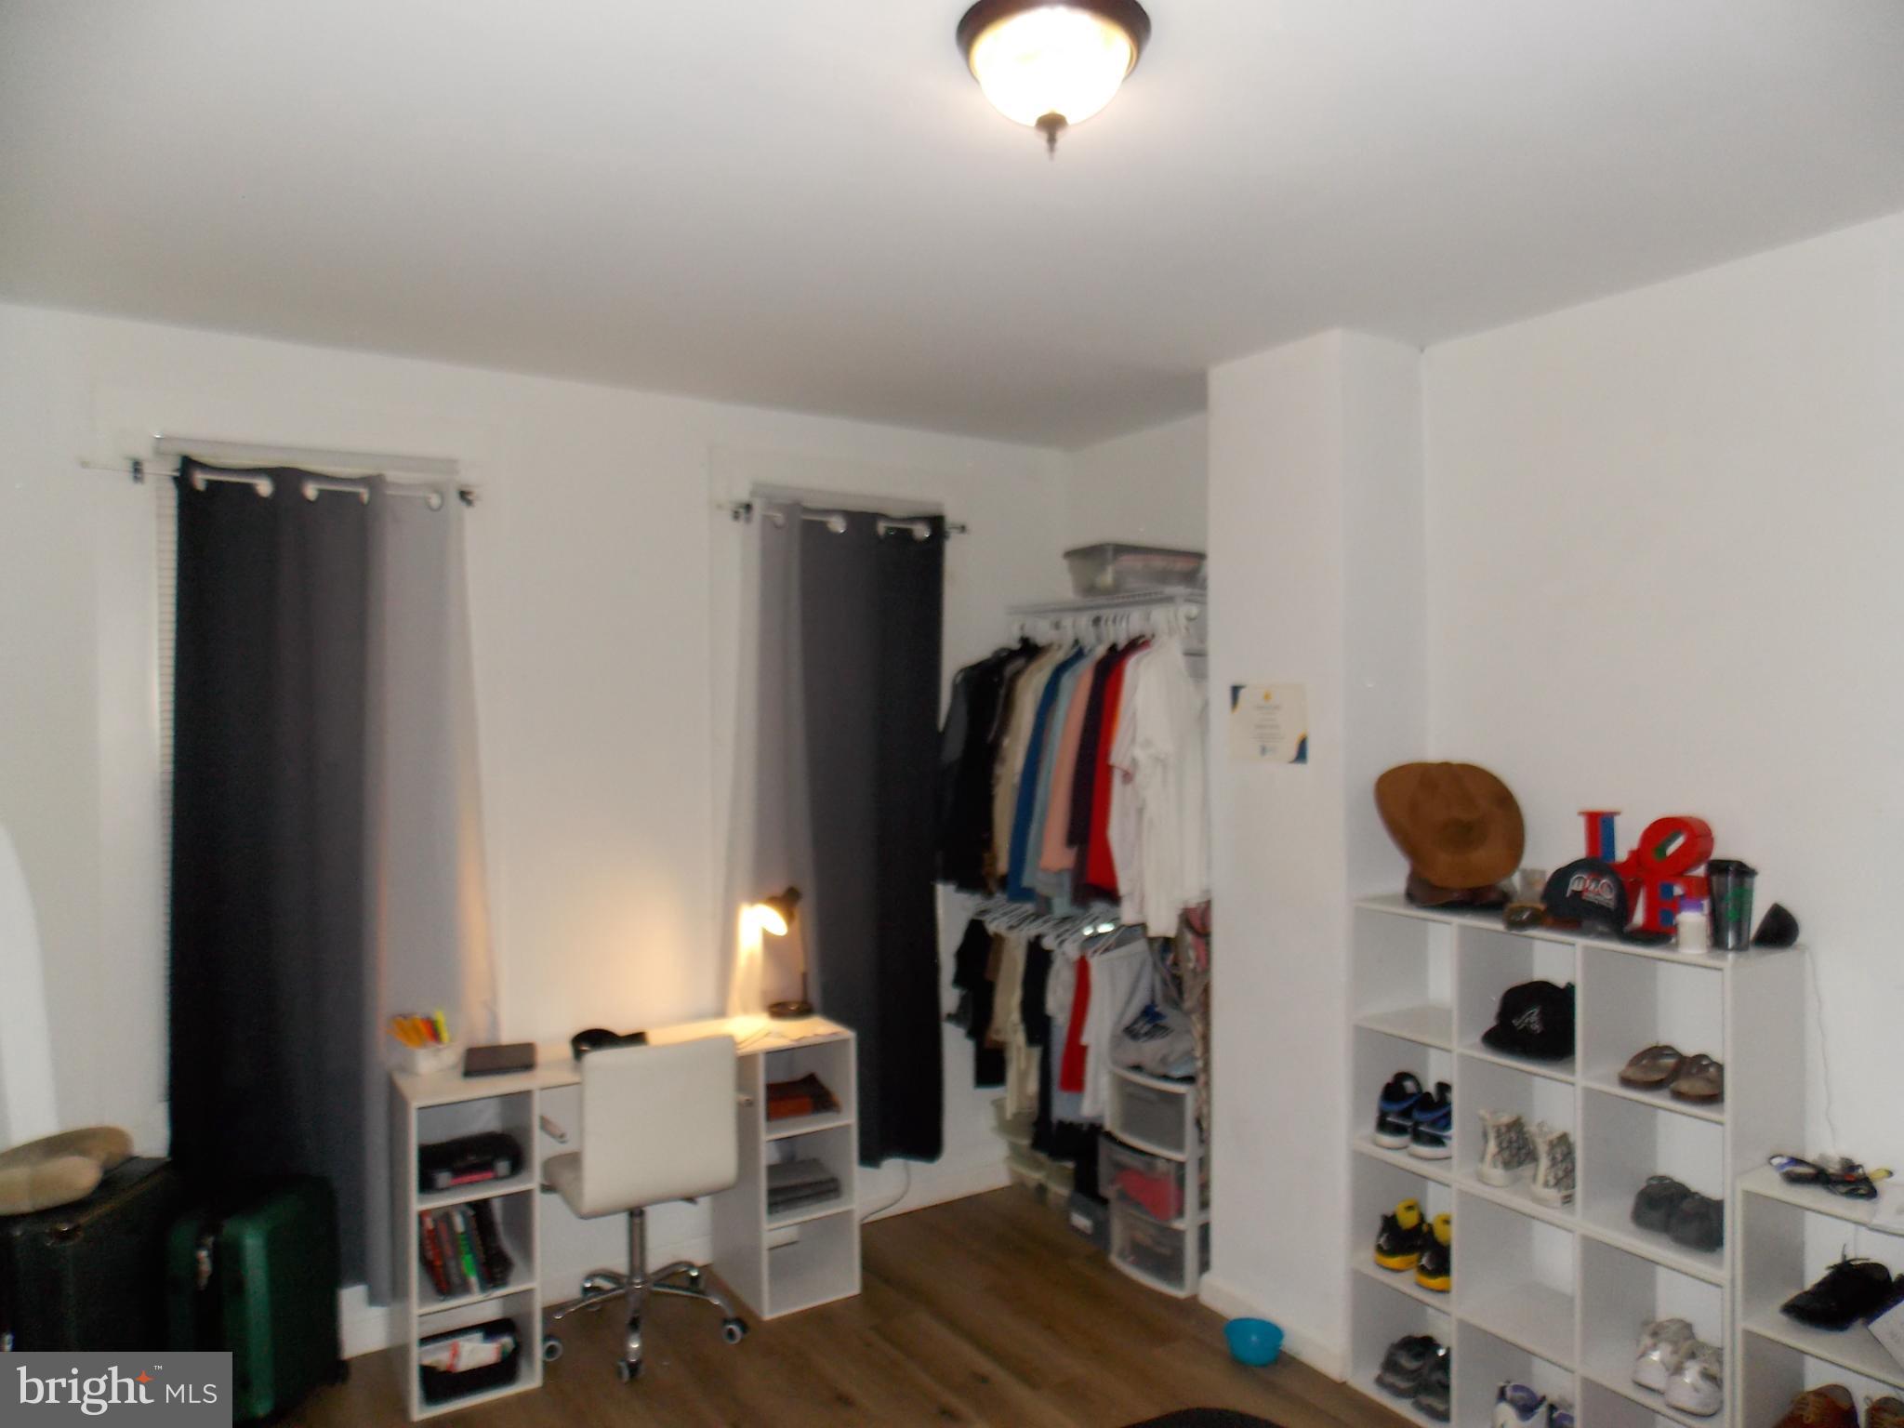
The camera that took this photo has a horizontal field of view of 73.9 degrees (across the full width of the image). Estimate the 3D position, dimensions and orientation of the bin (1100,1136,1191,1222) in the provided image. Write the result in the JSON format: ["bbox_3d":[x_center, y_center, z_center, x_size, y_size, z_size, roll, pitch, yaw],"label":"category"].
[{"bbox_3d":[0.662,1.362,3.768,0.325,0.180,0.315,0,0,-32],"label":"bin"}]

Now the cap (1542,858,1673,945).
[{"bbox_3d":[1.429,0.410,2.784,0.175,0.152,0.260,-1,1,-30],"label":"cap"}]

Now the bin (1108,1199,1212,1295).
[{"bbox_3d":[0.715,1.591,3.892,0.360,0.200,0.320,-1,1,-34],"label":"bin"}]

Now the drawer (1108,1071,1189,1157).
[{"bbox_3d":[0.702,1.163,3.792,0.330,0.192,0.335,0,0,-32],"label":"drawer"}]

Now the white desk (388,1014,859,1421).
[{"bbox_3d":[-0.863,1.282,3.444,1.188,0.757,0.358,0,0,-32],"label":"white desk"}]

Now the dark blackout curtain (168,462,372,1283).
[{"bbox_3d":[-1.719,0.432,3.223,0.460,2.140,0.100,-1,1,-33],"label":"dark blackout curtain"}]

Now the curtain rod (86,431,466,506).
[{"bbox_3d":[-1.699,-0.590,3.255,0.900,0.060,0.100,-1,1,-33],"label":"curtain rod"}]

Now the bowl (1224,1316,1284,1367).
[{"bbox_3d":[0.778,1.615,3.251,0.154,0.080,0.154,0,0,0],"label":"bowl"}]

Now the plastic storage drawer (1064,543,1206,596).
[{"bbox_3d":[0.566,-0.421,3.939,0.380,0.155,0.240,0,0,-32],"label":"plastic storage drawer"}]

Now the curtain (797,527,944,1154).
[{"bbox_3d":[-0.251,0.419,4.161,0.540,2.140,0.100,-1,1,-33],"label":"curtain"}]

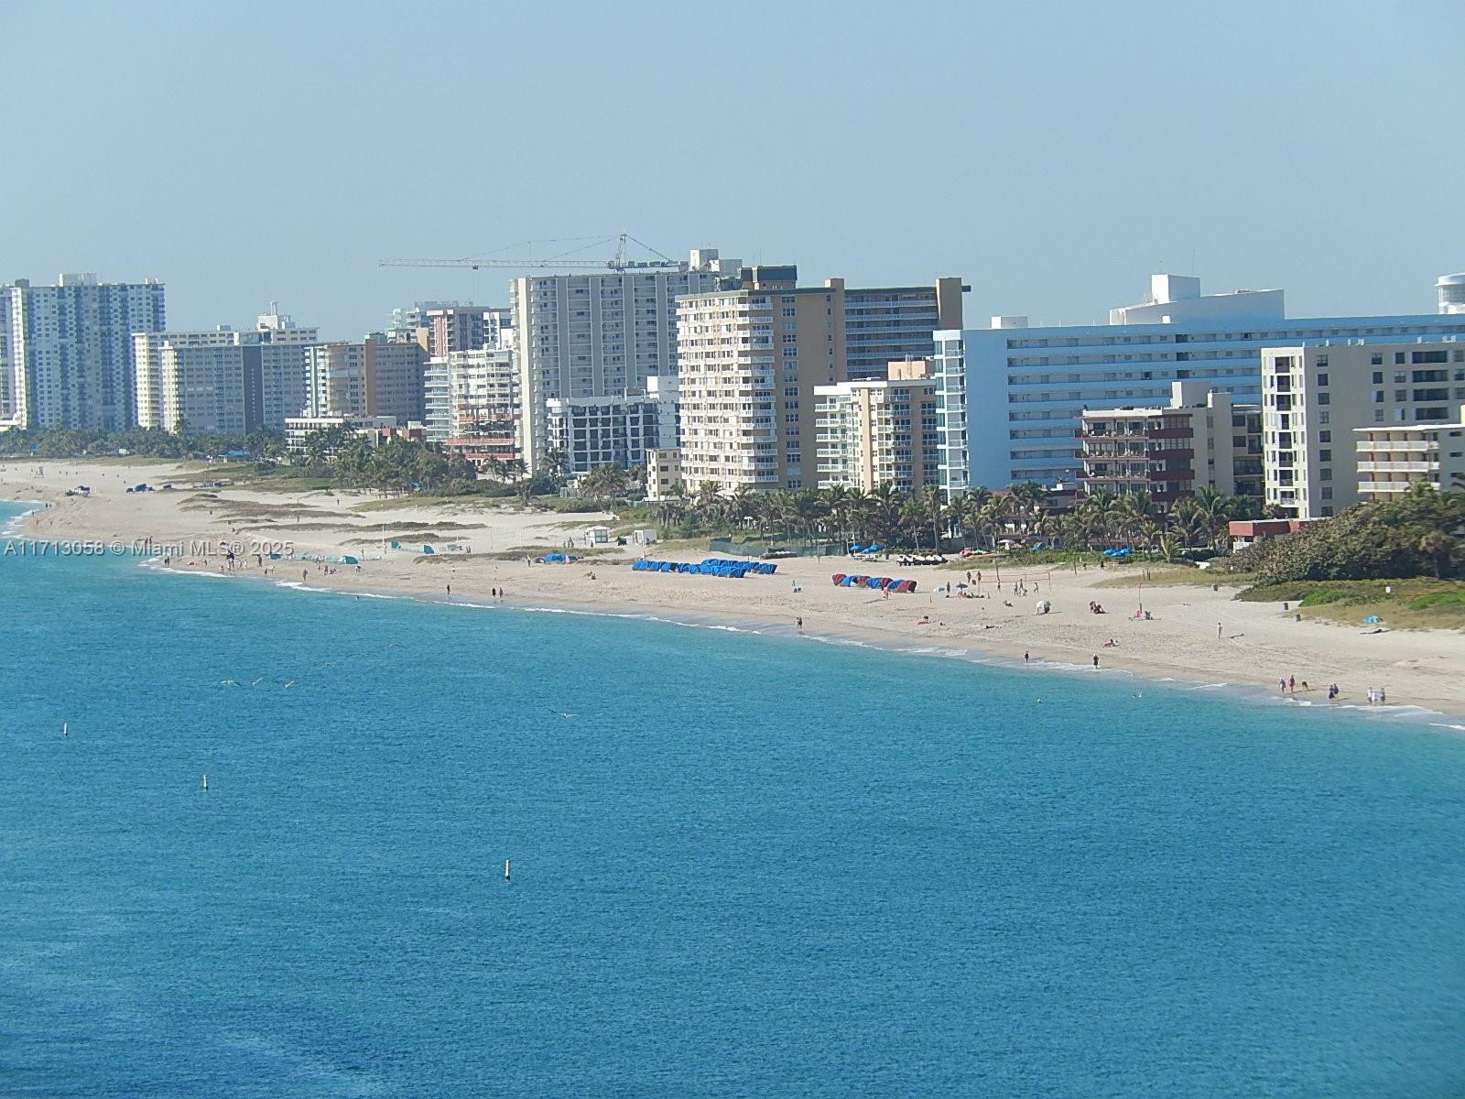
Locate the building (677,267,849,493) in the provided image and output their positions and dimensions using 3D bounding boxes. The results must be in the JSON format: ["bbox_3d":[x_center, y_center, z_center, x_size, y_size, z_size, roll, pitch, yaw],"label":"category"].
[{"bbox_3d":[6.323,-36.214,1552.723,20.000,49.800,84.000,-2,2,-11],"label":"building"}]

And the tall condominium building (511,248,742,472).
[{"bbox_3d":[-25.490,-46.079,1815.632,57.000,57.500,22.000,-2,2,-11],"label":"tall condominium building"}]

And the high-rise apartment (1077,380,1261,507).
[{"bbox_3d":[67.012,-12.784,1082.936,20.000,24.200,31.000,-2,2,-18],"label":"high-rise apartment"}]

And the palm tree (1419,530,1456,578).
[{"bbox_3d":[87.969,0.699,892.415,4.700,6.300,4.700,-2,2,0],"label":"palm tree"}]

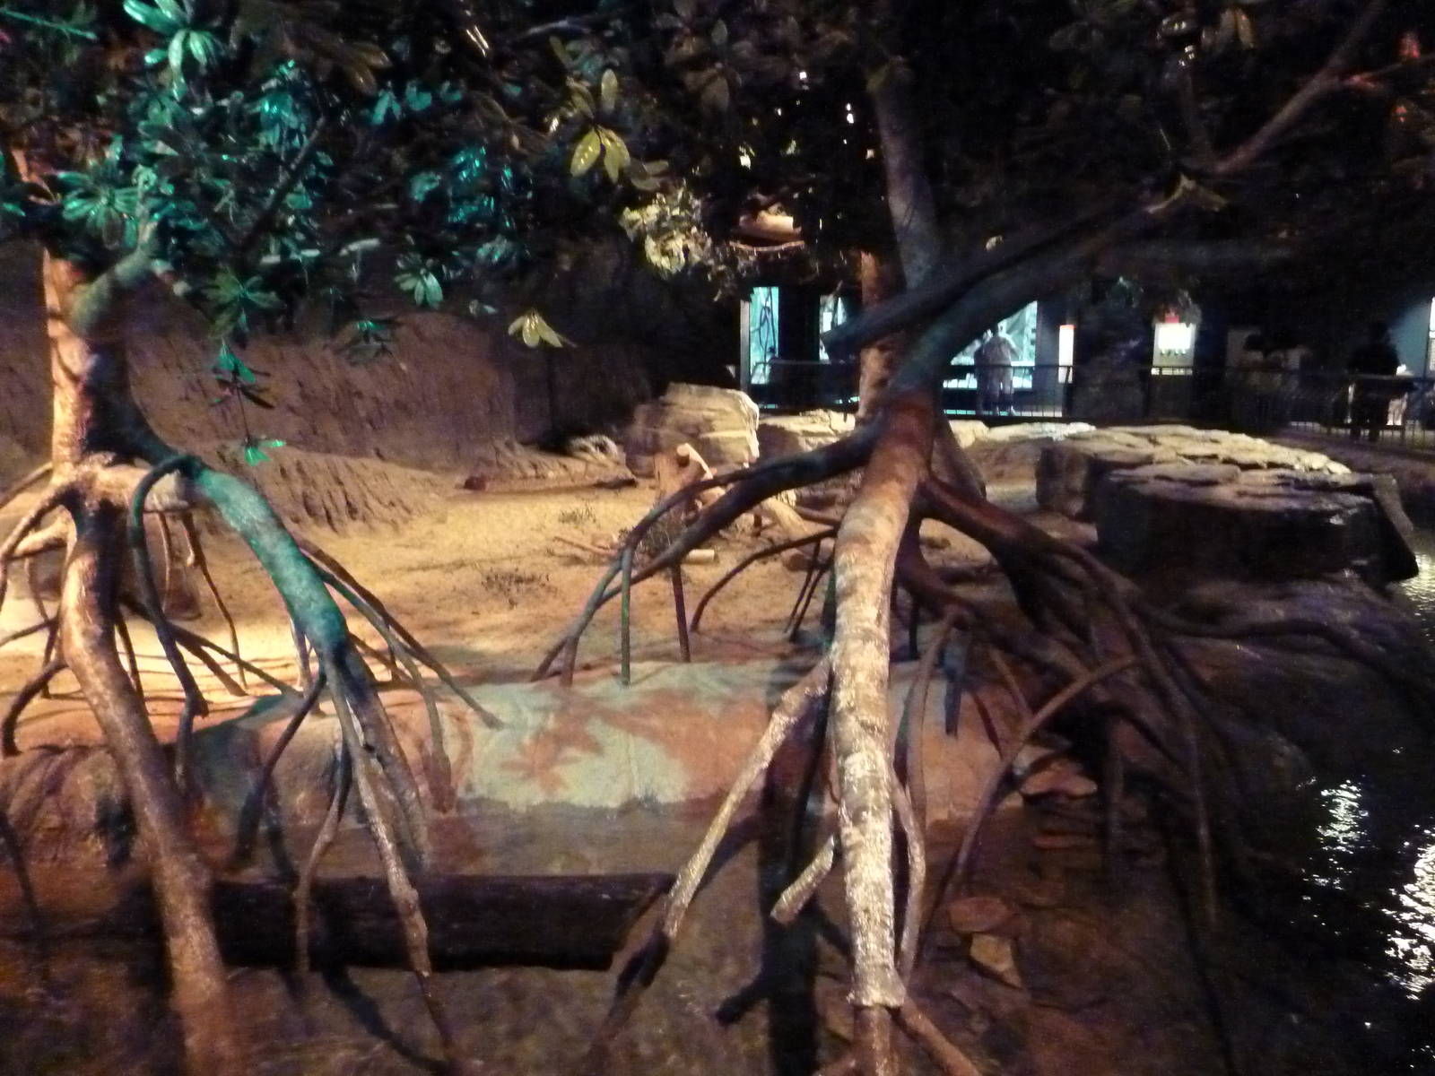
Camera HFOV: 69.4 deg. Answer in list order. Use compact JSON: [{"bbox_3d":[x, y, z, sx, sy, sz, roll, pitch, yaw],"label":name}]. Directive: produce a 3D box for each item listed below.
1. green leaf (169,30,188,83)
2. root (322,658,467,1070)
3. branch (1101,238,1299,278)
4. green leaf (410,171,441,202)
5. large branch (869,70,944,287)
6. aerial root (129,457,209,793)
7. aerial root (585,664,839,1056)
[{"bbox_3d":[-1.611,-1.439,3.100,0.060,0.155,0.060,0,11,0],"label":"green leaf"},{"bbox_3d":[-1.075,1.063,3.450,0.160,1.392,0.170,-20,-8,4],"label":"root"},{"bbox_3d":[1.753,-1.030,3.800,0.745,0.140,0.170,0,11,0],"label":"branch"},{"bbox_3d":[-0.958,-1.153,3.400,0.100,0.100,0.070,0,11,0],"label":"green leaf"},{"bbox_3d":[0.660,-1.260,3.650,0.165,0.726,0.165,-13,8,2],"label":"large branch"},{"bbox_3d":[-1.986,0.314,3.750,0.280,1.200,0.280,0,11,0],"label":"aerial root"},{"bbox_3d":[-0.028,1.099,3.525,0.220,1.530,0.220,31,-2,-6],"label":"aerial root"}]

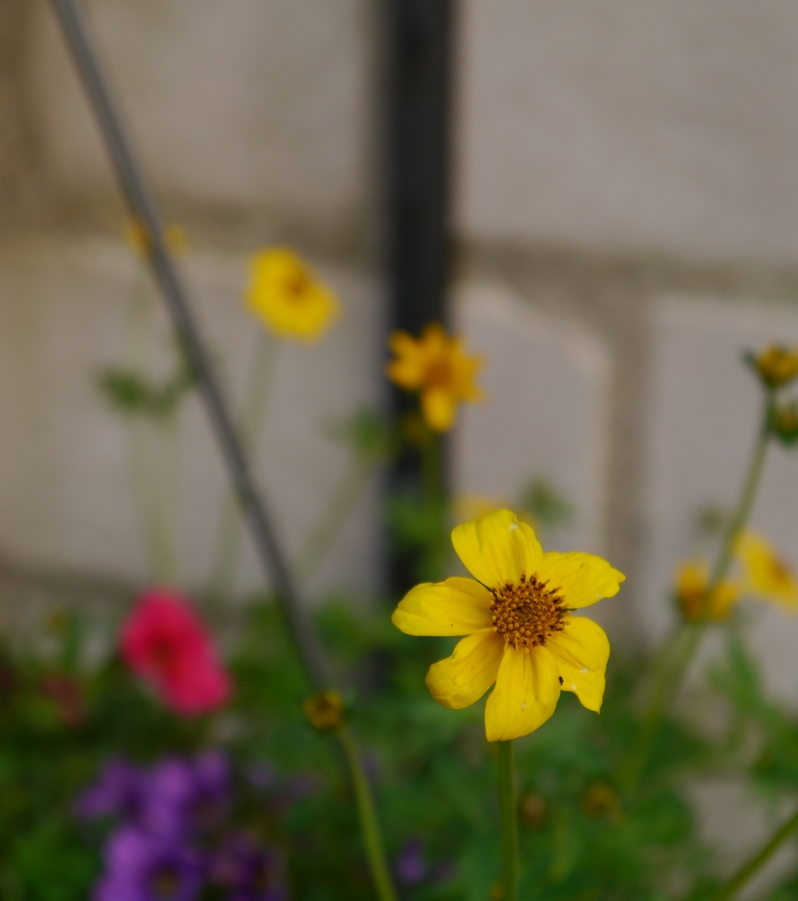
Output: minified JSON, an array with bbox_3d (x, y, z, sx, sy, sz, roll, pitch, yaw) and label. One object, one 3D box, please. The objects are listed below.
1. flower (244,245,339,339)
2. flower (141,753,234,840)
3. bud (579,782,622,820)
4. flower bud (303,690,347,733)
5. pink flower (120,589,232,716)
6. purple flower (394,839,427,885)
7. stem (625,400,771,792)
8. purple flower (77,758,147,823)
[{"bbox_3d":[-0.031,-0.045,0.660,0.029,0.029,0.012,-5,-25,-36],"label":"flower"},{"bbox_3d":[-0.063,0.102,0.680,0.027,0.026,0.018,1,13,0],"label":"flower"},{"bbox_3d":[0.055,0.095,0.620,0.011,0.011,0.011,0,14,0],"label":"bud"},{"bbox_3d":[-0.015,0.055,0.480,0.009,0.009,0.009,1,13,0],"label":"flower bud"},{"bbox_3d":[-0.062,0.056,0.630,0.034,0.036,0.017,-5,-19,-38],"label":"pink flower"},{"bbox_3d":[0.003,0.113,0.630,0.010,0.013,0.009,1,13,0],"label":"purple flower"},{"bbox_3d":[0.075,0.038,0.570,0.009,0.118,0.008,16,25,0],"label":"stem"},{"bbox_3d":[-0.077,0.092,0.620,0.021,0.019,0.012,3,-26,21],"label":"purple flower"}]

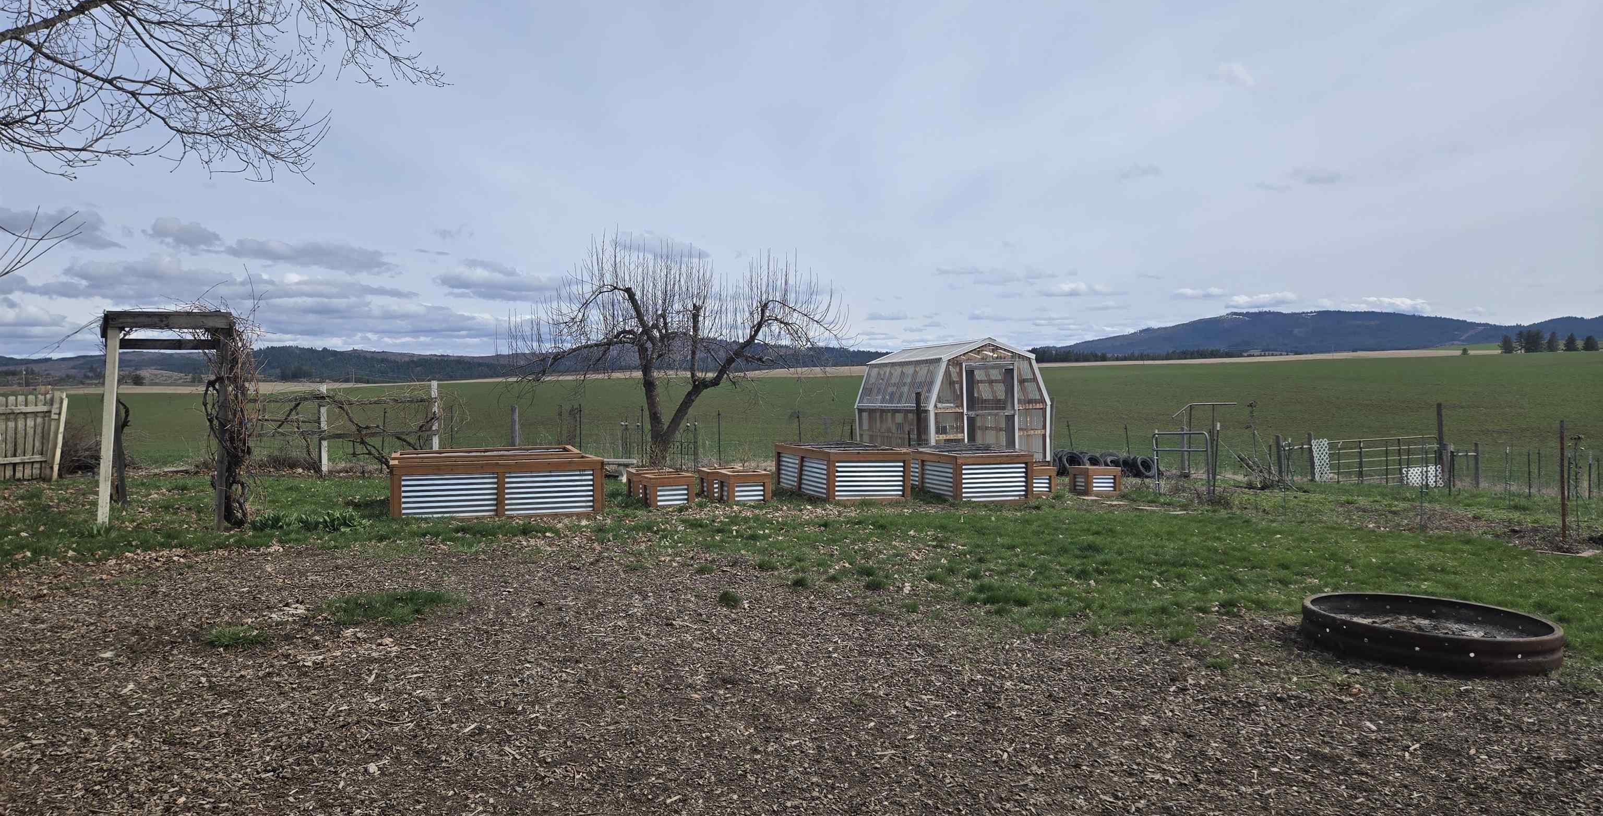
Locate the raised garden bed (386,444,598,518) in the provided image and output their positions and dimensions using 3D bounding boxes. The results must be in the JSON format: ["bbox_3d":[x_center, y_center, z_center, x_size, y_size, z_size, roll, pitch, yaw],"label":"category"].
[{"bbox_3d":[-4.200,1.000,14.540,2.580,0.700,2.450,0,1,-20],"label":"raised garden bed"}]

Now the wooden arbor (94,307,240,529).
[{"bbox_3d":[-7.750,0.120,13.090,1.250,2.430,1.750,-1,1,-30],"label":"wooden arbor"}]

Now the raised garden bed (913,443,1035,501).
[{"bbox_3d":[2.414,0.990,16.760,1.270,0.700,2.550,0,1,-19],"label":"raised garden bed"}]

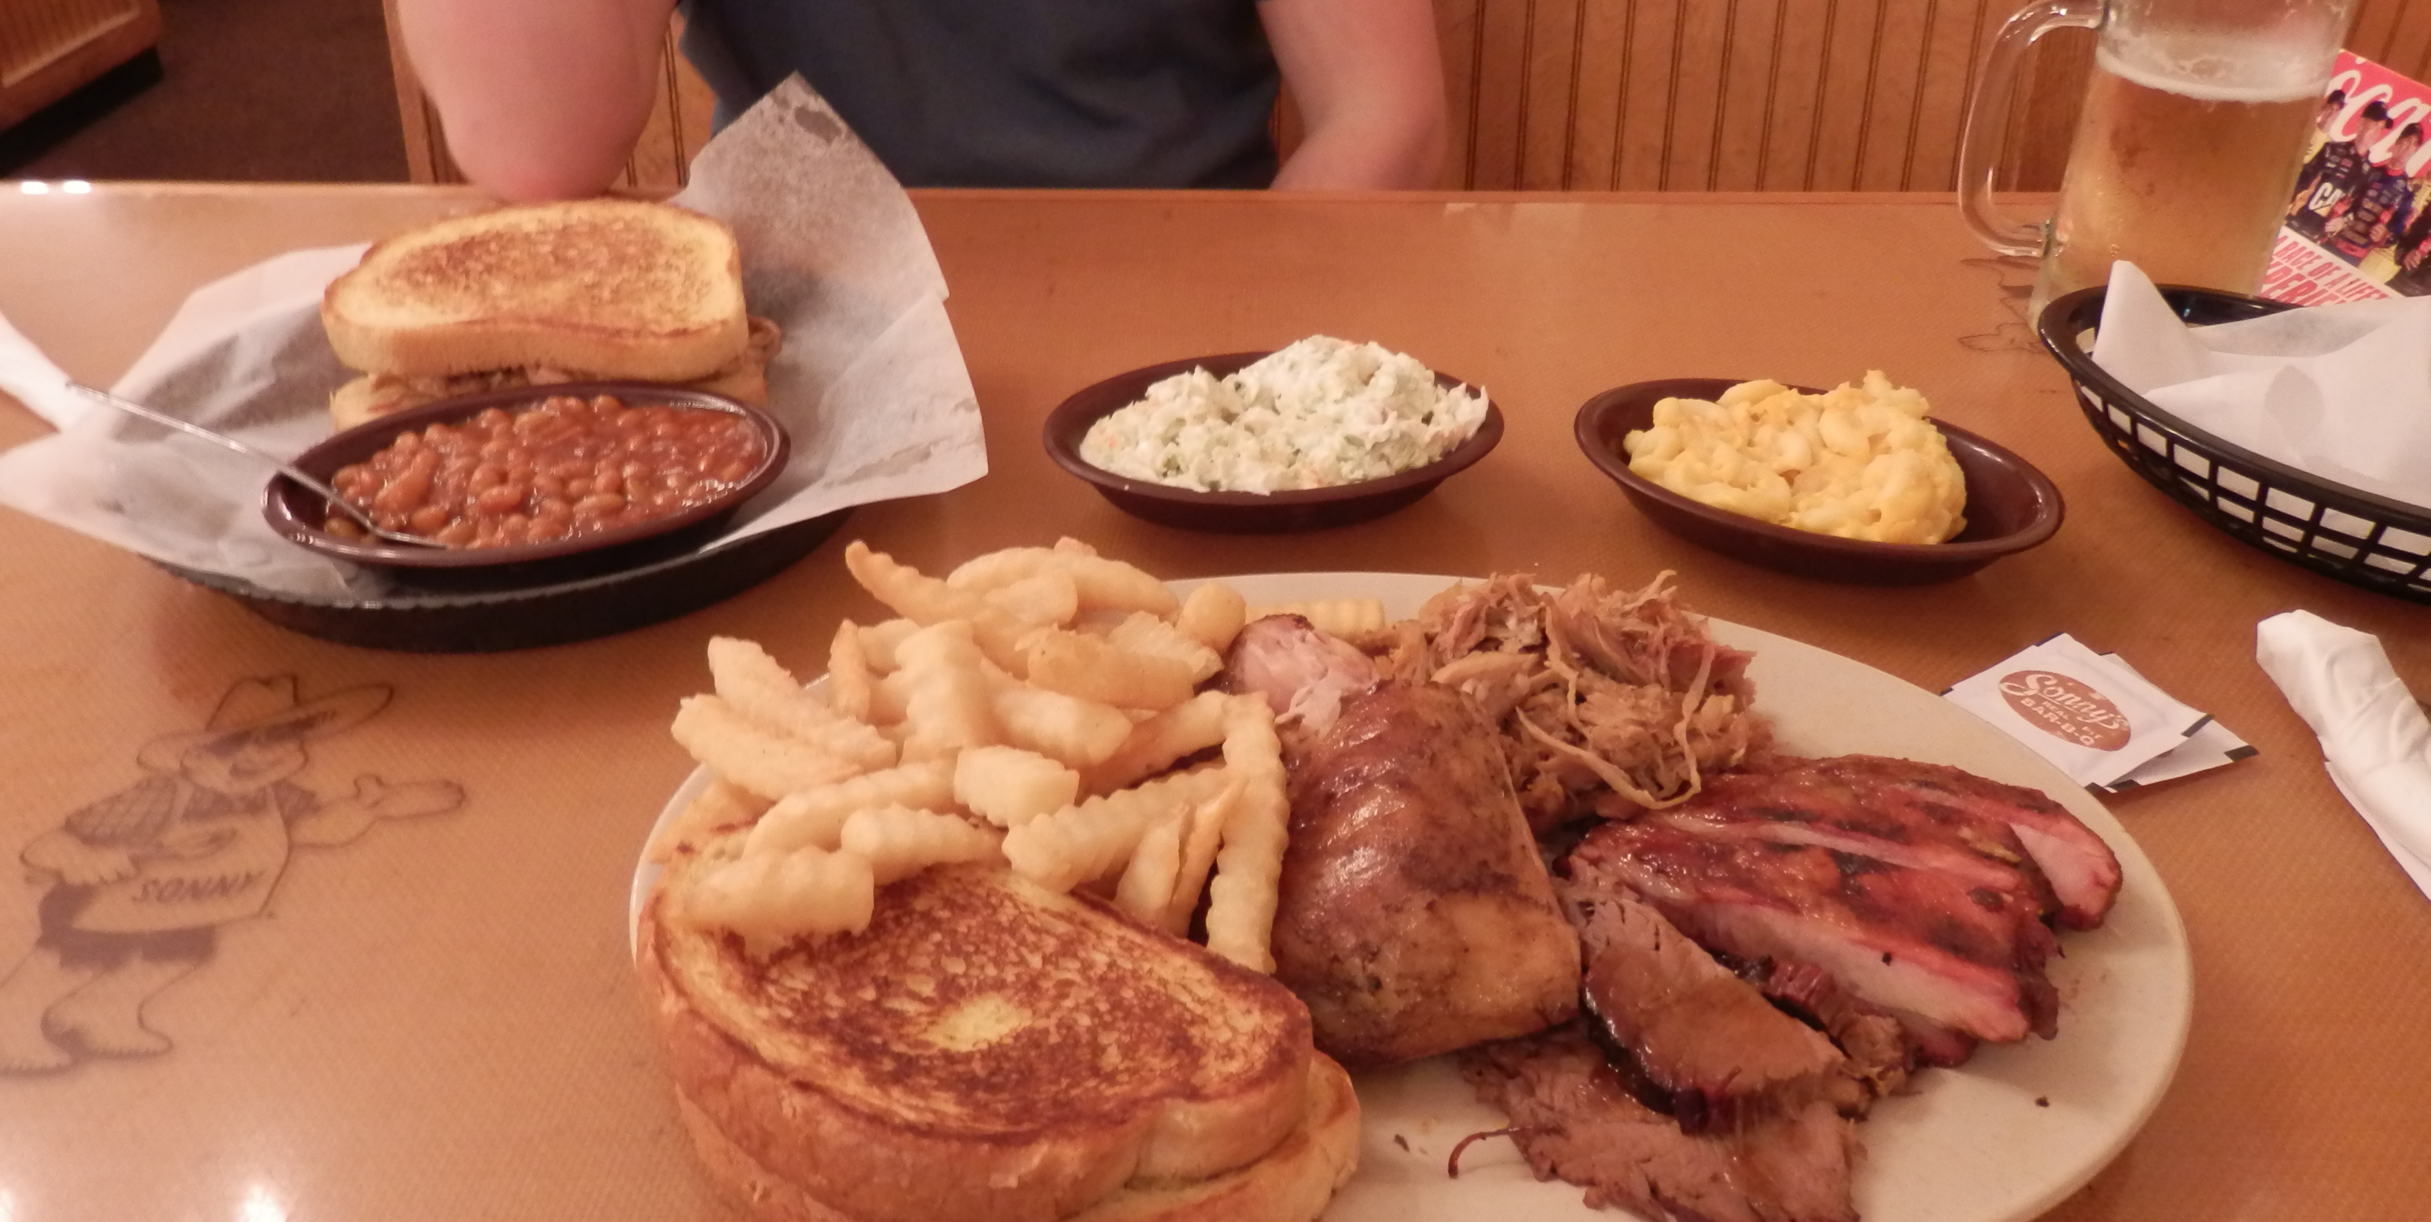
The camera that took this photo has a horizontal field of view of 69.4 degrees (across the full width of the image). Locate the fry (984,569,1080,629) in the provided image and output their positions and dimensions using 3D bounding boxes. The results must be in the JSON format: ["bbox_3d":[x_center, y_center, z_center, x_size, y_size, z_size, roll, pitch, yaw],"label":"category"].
[{"bbox_3d":[-0.050,-0.003,0.474,0.025,0.012,0.013,-1,33,-2],"label":"fry"}]

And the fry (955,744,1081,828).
[{"bbox_3d":[-0.044,0.038,0.383,0.023,0.013,0.015,10,35,18],"label":"fry"}]

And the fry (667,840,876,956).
[{"bbox_3d":[-0.091,0.059,0.362,0.040,0.013,0.015,-3,33,0],"label":"fry"}]

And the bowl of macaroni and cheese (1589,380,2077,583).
[{"bbox_3d":[0.198,-0.039,0.591,0.159,0.027,0.111,15,37,21],"label":"bowl of macaroni and cheese"}]

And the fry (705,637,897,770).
[{"bbox_3d":[-0.105,0.023,0.444,0.054,0.011,0.014,27,40,20],"label":"fry"}]

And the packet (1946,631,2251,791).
[{"bbox_3d":[0.250,0.032,0.503,0.074,0.007,0.061,-20,39,-28],"label":"packet"}]

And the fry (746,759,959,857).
[{"bbox_3d":[-0.082,0.045,0.406,0.049,0.011,0.011,-15,36,-23],"label":"fry"}]

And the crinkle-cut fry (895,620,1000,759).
[{"bbox_3d":[-0.064,0.019,0.419,0.017,0.014,0.041,-6,41,-9],"label":"crinkle-cut fry"}]

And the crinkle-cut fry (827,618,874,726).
[{"bbox_3d":[-0.097,0.016,0.466,0.009,0.010,0.033,-6,47,-10],"label":"crinkle-cut fry"}]

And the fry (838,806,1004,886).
[{"bbox_3d":[-0.061,0.049,0.371,0.032,0.013,0.014,1,32,-23],"label":"fry"}]

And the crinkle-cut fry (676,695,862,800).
[{"bbox_3d":[-0.109,0.034,0.431,0.046,0.012,0.014,12,34,7],"label":"crinkle-cut fry"}]

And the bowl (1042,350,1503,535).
[{"bbox_3d":[0.021,-0.052,0.607,0.156,0.030,0.116,-3,33,-5],"label":"bowl"}]

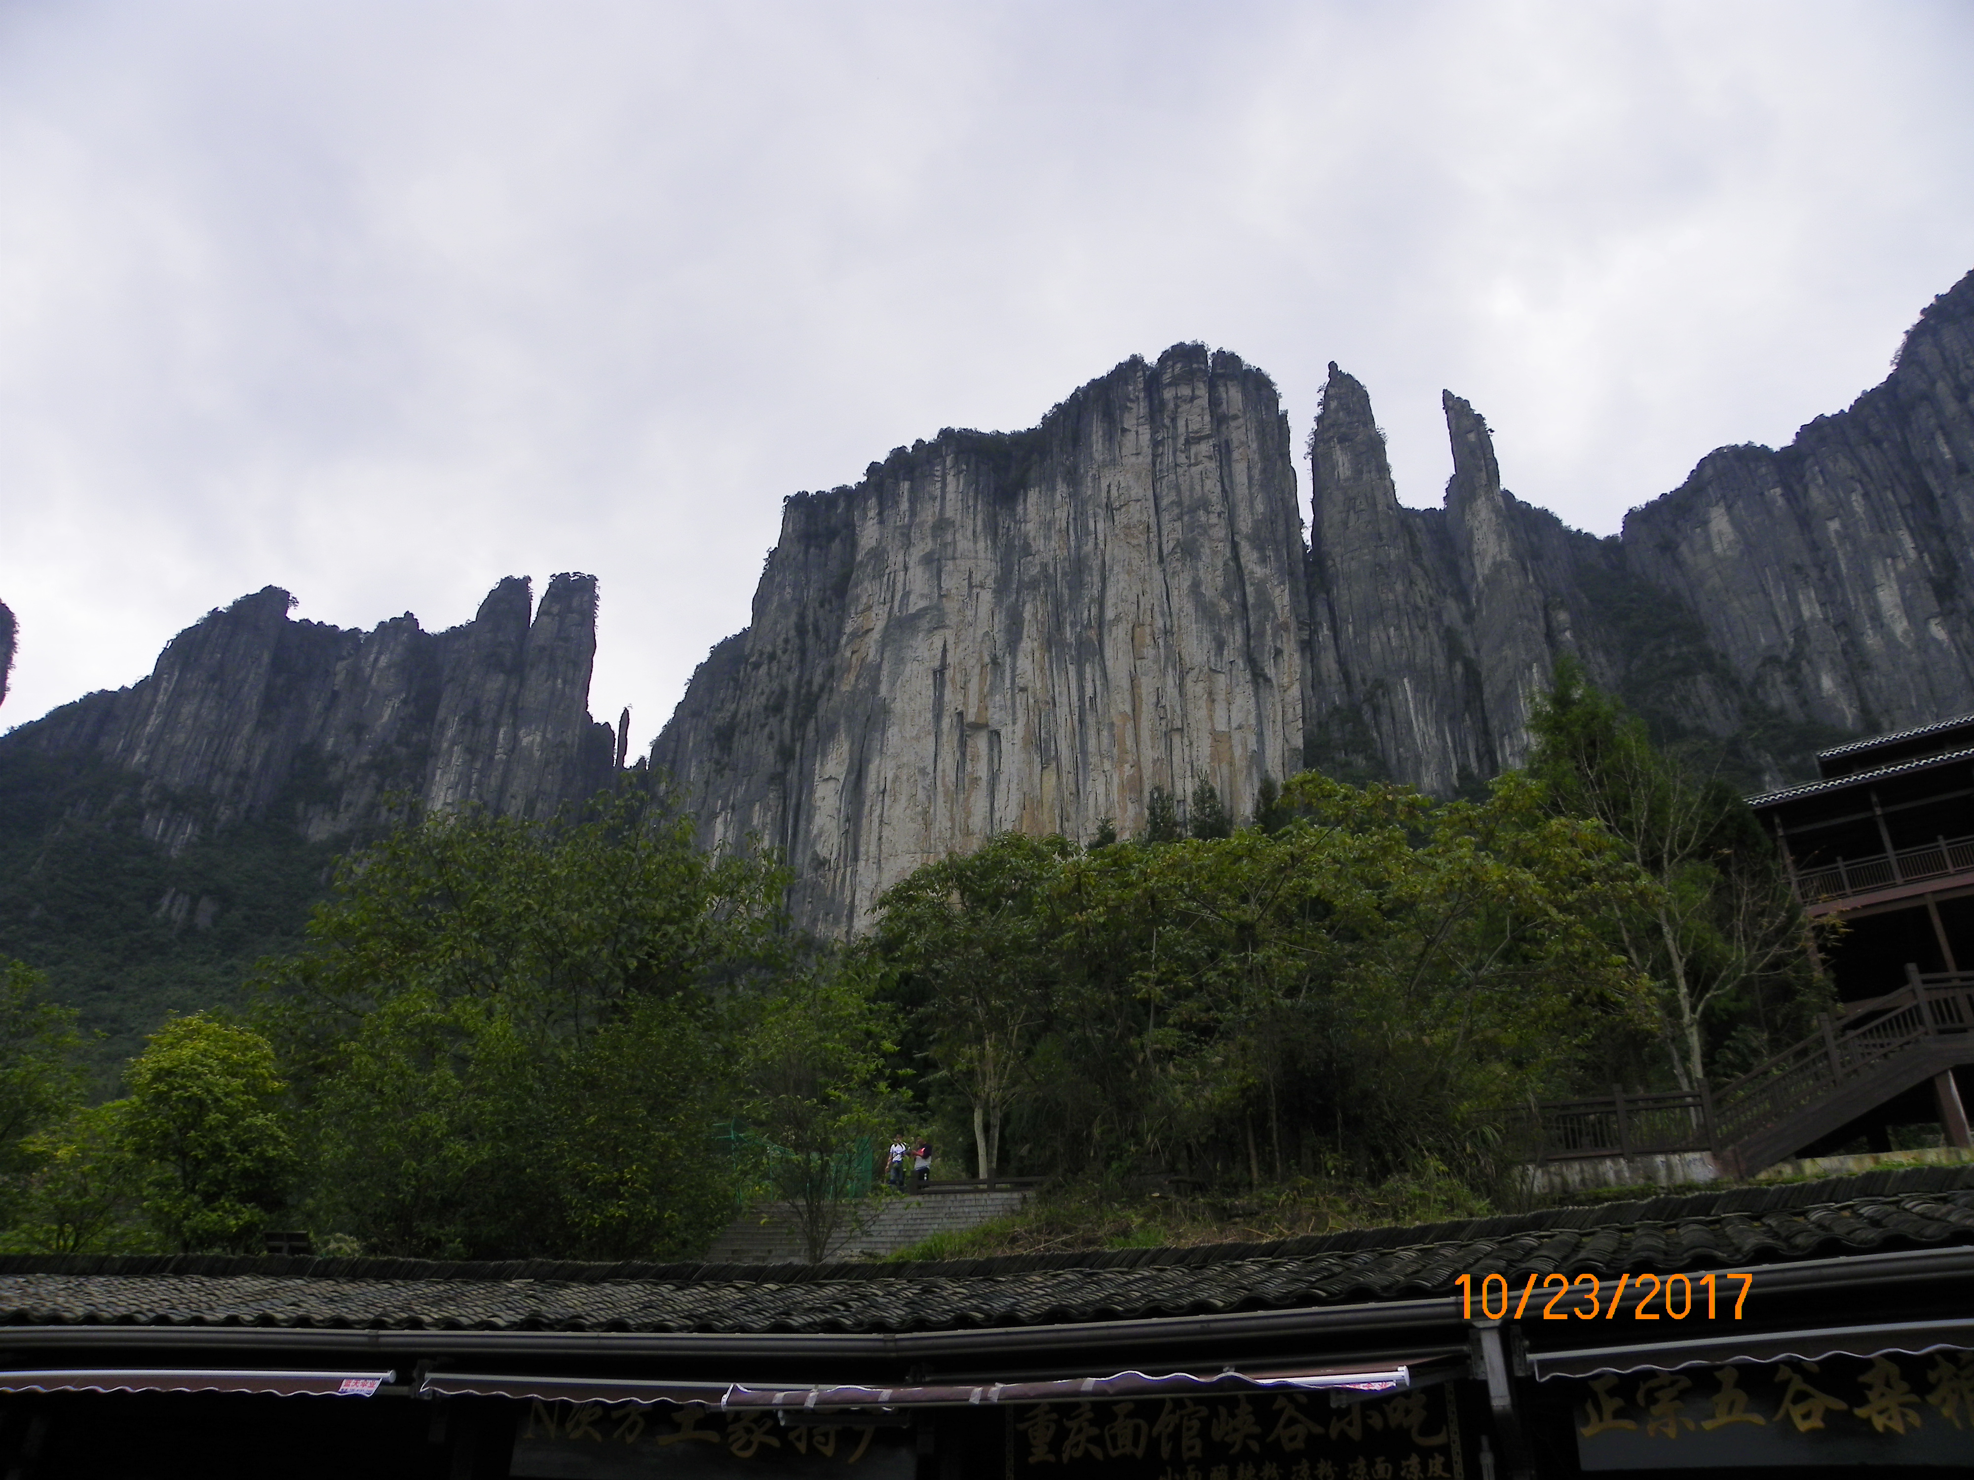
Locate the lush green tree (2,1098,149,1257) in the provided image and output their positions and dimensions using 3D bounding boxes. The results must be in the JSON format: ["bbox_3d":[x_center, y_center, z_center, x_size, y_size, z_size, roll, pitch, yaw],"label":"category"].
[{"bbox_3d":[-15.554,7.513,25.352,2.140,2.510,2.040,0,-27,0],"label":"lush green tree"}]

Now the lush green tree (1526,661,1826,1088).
[{"bbox_3d":[13.787,2.842,29.977,5.500,9.400,4.950,0,-27,0],"label":"lush green tree"}]

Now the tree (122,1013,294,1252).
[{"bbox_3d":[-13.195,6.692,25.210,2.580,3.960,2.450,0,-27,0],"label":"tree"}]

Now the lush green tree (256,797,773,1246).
[{"bbox_3d":[-8.648,5.328,28.149,9.710,8.500,8.260,0,-27,0],"label":"lush green tree"}]

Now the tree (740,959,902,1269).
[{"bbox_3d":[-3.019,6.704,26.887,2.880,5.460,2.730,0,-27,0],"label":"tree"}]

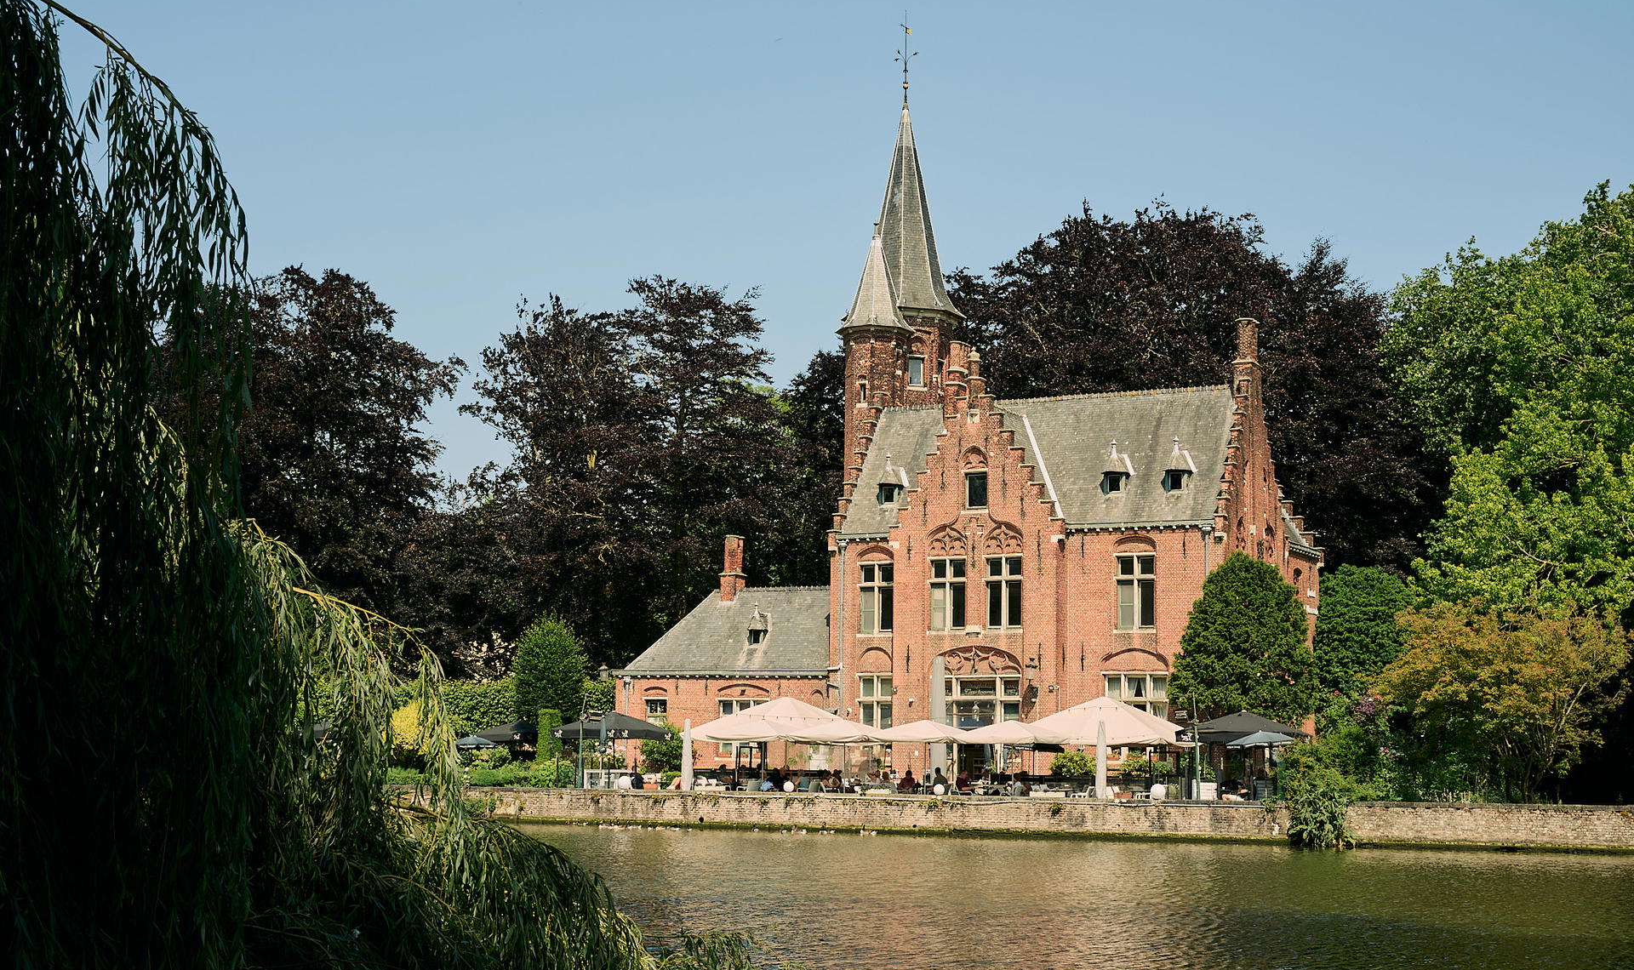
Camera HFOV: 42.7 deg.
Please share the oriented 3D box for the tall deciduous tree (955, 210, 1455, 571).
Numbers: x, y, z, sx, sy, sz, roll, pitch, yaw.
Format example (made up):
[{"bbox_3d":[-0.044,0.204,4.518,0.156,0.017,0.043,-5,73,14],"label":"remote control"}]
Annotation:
[{"bbox_3d":[18.279,0.311,100.738,23.990,28.540,20.000,1,-7,0],"label":"tall deciduous tree"}]

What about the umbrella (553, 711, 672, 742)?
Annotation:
[{"bbox_3d":[-7.067,8.303,72.014,3.000,0.960,3.000,-3,-8,27],"label":"umbrella"}]

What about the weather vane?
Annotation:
[{"bbox_3d":[3.689,-17.685,86.798,0.850,3.730,0.850,-4,-8,33],"label":"weather vane"}]

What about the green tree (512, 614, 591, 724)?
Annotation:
[{"bbox_3d":[-10.029,8.241,78.565,2.940,6.680,2.940,1,-7,0],"label":"green tree"}]

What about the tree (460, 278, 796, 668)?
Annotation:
[{"bbox_3d":[-9.339,2.027,102.499,16.530,24.850,15.000,1,-7,0],"label":"tree"}]

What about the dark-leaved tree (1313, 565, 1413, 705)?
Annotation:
[{"bbox_3d":[19.610,7.177,74.713,3.670,8.620,3.670,1,-7,0],"label":"dark-leaved tree"}]

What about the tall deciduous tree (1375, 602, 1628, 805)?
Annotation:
[{"bbox_3d":[19.008,6.054,57.722,6.920,5.550,6.200,1,-7,0],"label":"tall deciduous tree"}]

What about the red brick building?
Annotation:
[{"bbox_3d":[5.840,-2.030,81.620,24.630,28.220,14.040,-3,-8,27],"label":"red brick building"}]

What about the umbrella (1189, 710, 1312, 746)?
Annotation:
[{"bbox_3d":[12.499,7.093,61.111,3.000,0.910,3.000,-3,-8,27],"label":"umbrella"}]

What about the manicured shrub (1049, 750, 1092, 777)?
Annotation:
[{"bbox_3d":[8.345,9.163,68.407,1.420,0.910,1.200,-3,-8,27],"label":"manicured shrub"}]

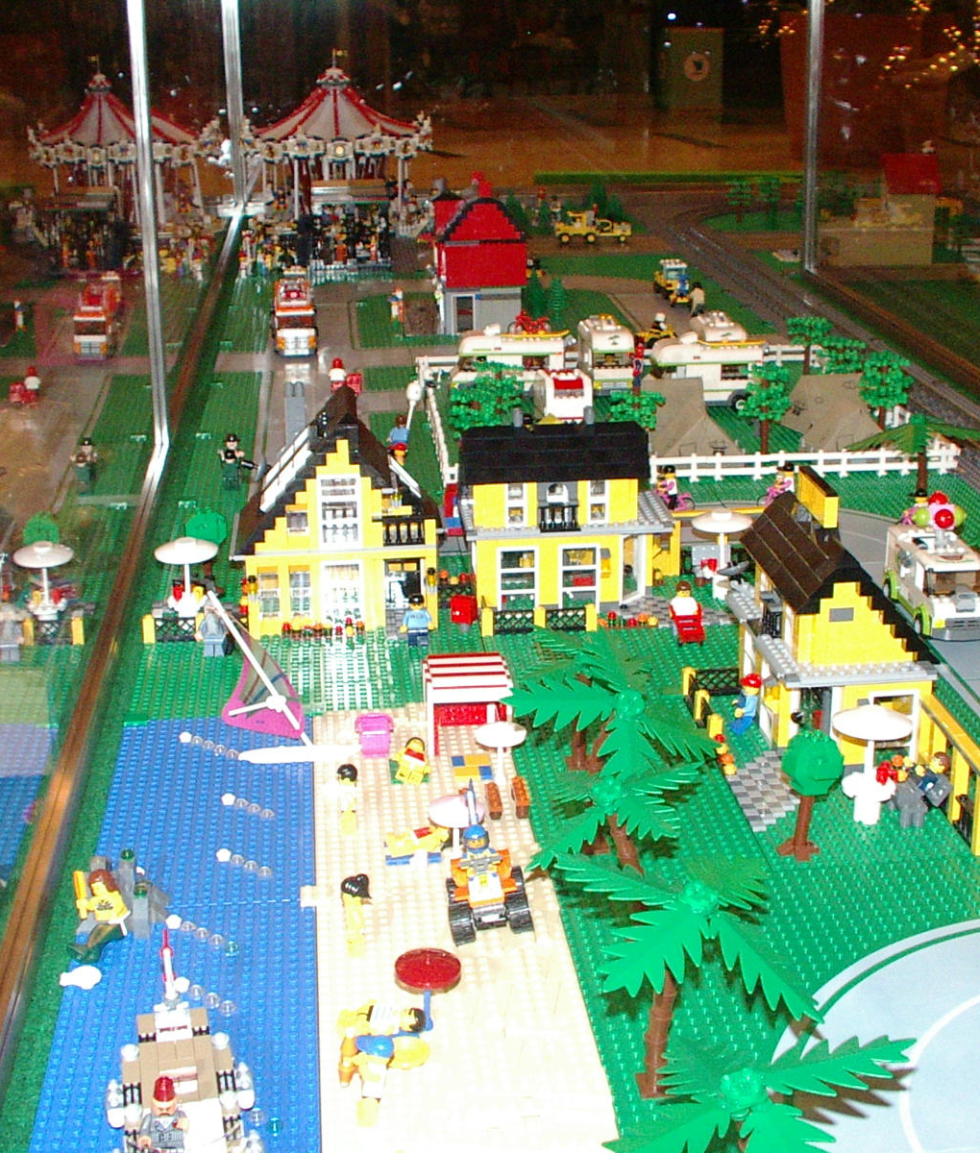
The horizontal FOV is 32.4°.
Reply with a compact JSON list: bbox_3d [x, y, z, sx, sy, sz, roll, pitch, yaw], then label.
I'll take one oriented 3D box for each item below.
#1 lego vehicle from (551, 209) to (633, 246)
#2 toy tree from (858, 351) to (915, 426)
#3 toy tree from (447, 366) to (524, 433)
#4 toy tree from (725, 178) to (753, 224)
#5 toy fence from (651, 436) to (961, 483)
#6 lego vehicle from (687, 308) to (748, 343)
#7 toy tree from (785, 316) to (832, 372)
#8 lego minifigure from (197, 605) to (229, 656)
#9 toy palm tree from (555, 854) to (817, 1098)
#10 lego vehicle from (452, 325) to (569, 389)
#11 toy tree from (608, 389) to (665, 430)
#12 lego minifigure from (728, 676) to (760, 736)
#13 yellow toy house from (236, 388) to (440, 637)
[{"bbox_3d":[0.193,-0.666,3.211,0.150,0.058,0.040,-2,20,-6],"label":"lego vehicle"},{"bbox_3d":[0.448,-0.206,1.897,0.064,0.093,0.064,-2,20,-6],"label":"toy tree"},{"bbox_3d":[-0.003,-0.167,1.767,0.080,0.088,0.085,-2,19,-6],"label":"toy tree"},{"bbox_3d":[0.519,-0.775,3.490,0.057,0.087,0.055,-2,19,-6],"label":"toy tree"},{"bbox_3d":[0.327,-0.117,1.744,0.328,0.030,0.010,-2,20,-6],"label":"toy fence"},{"bbox_3d":[0.285,-0.279,2.089,0.053,0.082,0.128,-2,19,-6],"label":"lego vehicle"},{"bbox_3d":[0.403,-0.288,2.142,0.063,0.079,0.063,-2,20,-6],"label":"toy tree"},{"bbox_3d":[-0.206,0.040,1.255,0.024,0.041,0.015,-3,19,-8],"label":"lego minifigure"},{"bbox_3d":[0.086,0.182,0.752,0.114,0.099,0.114,-2,19,-4],"label":"toy palm tree"},{"bbox_3d":[0.024,-0.262,2.062,0.152,0.087,0.055,-2,20,-6],"label":"lego vehicle"},{"bbox_3d":[0.153,-0.163,1.783,0.058,0.078,0.056,-3,20,-6],"label":"toy tree"},{"bbox_3d":[0.169,0.085,1.117,0.019,0.040,0.024,-5,20,-12],"label":"lego minifigure"},{"bbox_3d":[-0.122,-0.055,1.347,0.166,0.173,0.117,-3,20,-6],"label":"yellow toy house"}]

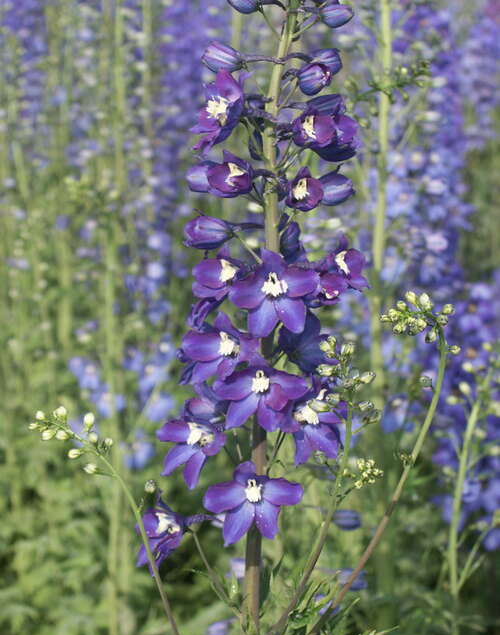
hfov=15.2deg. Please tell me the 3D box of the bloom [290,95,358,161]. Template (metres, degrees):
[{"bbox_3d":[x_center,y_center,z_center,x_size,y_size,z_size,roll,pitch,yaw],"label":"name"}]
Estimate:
[{"bbox_3d":[0.041,-0.105,1.035,0.033,0.037,0.029,-4,4,-30],"label":"bloom"}]

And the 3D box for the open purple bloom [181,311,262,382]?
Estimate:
[{"bbox_3d":[-0.016,0.017,1.045,0.045,0.039,0.026,4,2,30],"label":"open purple bloom"}]

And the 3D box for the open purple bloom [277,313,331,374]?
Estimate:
[{"bbox_3d":[0.034,0.014,1.105,0.038,0.041,0.023,5,5,33],"label":"open purple bloom"}]

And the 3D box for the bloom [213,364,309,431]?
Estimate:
[{"bbox_3d":[0.006,0.045,1.040,0.053,0.038,0.027,0,-3,2],"label":"bloom"}]

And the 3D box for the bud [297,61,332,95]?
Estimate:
[{"bbox_3d":[0.037,-0.136,1.070,0.021,0.017,0.017,14,14,34],"label":"bud"}]

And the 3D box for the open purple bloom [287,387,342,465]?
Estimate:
[{"bbox_3d":[0.036,0.062,1.072,0.040,0.044,0.021,-3,4,-26],"label":"open purple bloom"}]

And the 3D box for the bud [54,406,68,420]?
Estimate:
[{"bbox_3d":[-0.104,0.053,1.030,0.007,0.008,0.007,0,7,0],"label":"bud"}]

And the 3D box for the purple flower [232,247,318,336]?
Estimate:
[{"bbox_3d":[0.014,-0.014,1.035,0.049,0.048,0.024,0,1,-1],"label":"purple flower"}]

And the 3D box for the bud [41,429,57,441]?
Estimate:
[{"bbox_3d":[-0.111,0.064,1.030,0.009,0.006,0.006,-18,11,-12],"label":"bud"}]

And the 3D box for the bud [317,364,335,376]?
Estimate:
[{"bbox_3d":[0.043,0.030,1.062,0.011,0.007,0.007,3,-9,-9],"label":"bud"}]

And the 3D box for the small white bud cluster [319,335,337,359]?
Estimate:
[{"bbox_3d":[0.044,0.017,1.062,0.010,0.013,0.010,0,7,0],"label":"small white bud cluster"}]

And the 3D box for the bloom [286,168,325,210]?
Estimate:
[{"bbox_3d":[0.030,-0.071,1.035,0.021,0.025,0.018,-4,3,-27],"label":"bloom"}]

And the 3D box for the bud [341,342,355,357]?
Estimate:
[{"bbox_3d":[0.056,0.018,1.062,0.007,0.008,0.007,9,9,0],"label":"bud"}]

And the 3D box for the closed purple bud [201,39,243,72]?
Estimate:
[{"bbox_3d":[-0.016,-0.151,1.078,0.023,0.015,0.015,13,4,-12],"label":"closed purple bud"}]

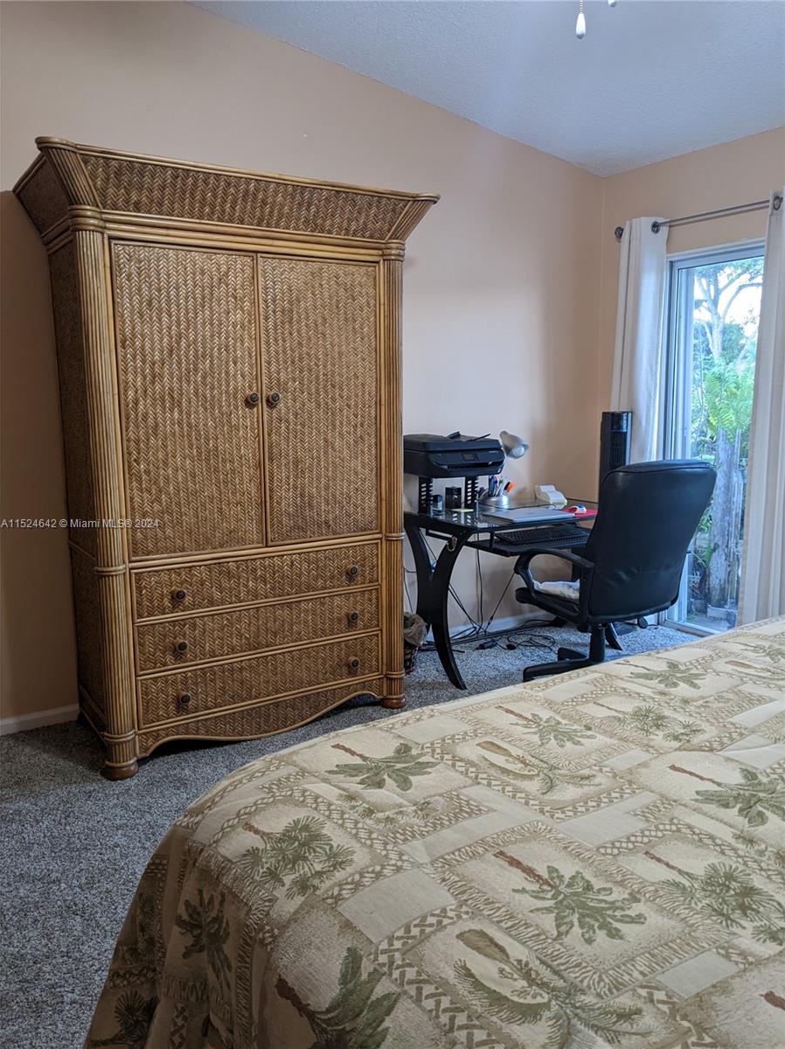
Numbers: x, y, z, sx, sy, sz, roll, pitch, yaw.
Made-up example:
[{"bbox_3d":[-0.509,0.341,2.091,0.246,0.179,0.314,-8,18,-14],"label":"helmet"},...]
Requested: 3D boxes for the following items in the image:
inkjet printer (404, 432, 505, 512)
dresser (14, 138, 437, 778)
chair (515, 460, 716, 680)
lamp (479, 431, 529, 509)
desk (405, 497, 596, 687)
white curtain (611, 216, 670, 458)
[{"bbox_3d":[0.247,-0.339,3.908,0.452,0.191,0.367,-6,11,-32],"label":"inkjet printer"},{"bbox_3d":[-0.617,-0.217,3.224,1.415,2.063,0.730,-6,11,-32],"label":"dresser"},{"bbox_3d":[0.956,0.221,3.644,0.616,1.048,0.707,-5,10,-29],"label":"chair"},{"bbox_3d":[0.573,-0.281,4.190,0.282,0.383,0.203,-9,12,-42],"label":"lamp"},{"bbox_3d":[0.624,0.303,4.110,1.068,0.747,0.694,-6,11,-32],"label":"desk"},{"bbox_3d":[1.335,-0.533,4.470,0.100,2.175,0.321,-6,11,-32],"label":"white curtain"}]

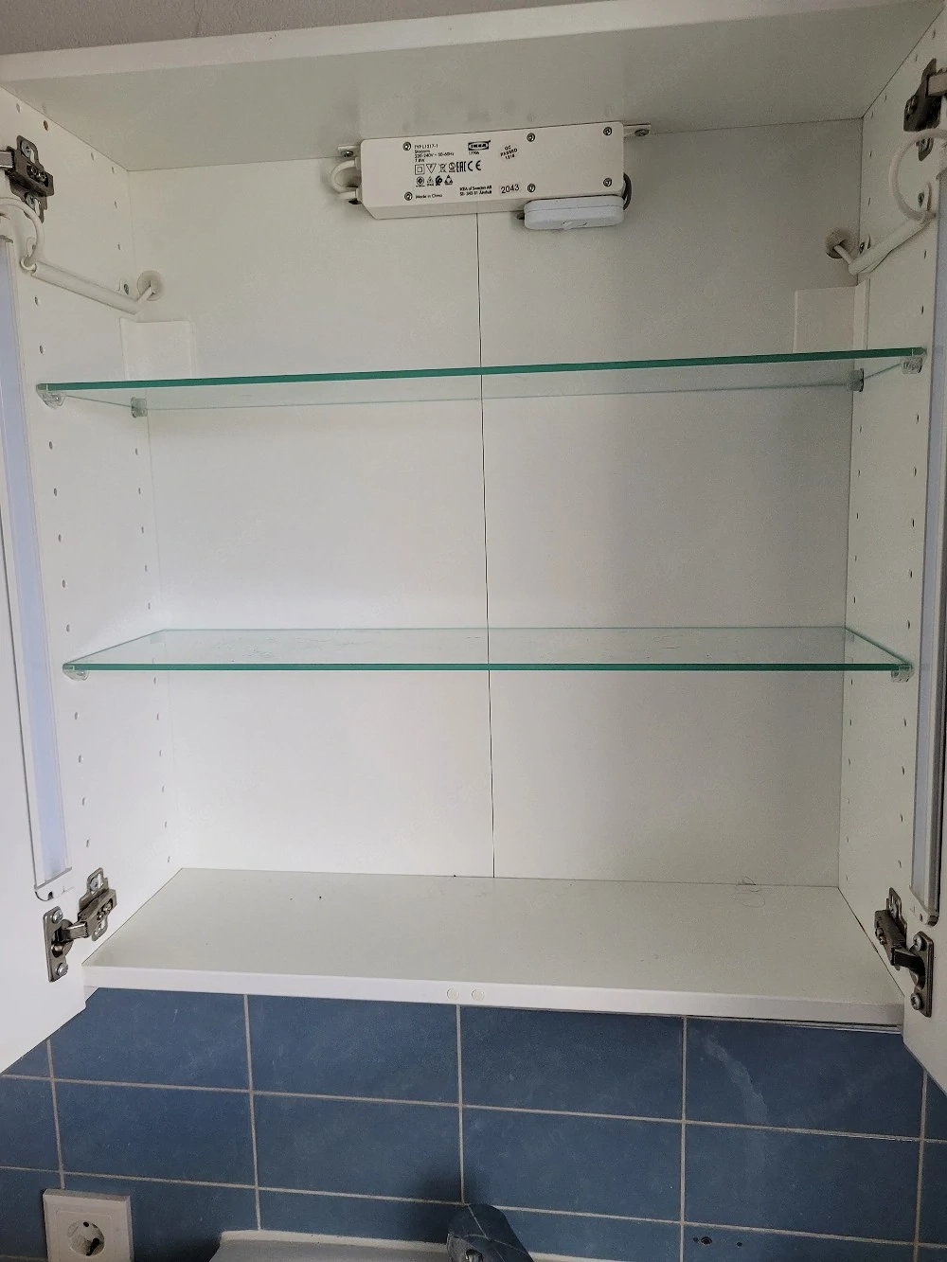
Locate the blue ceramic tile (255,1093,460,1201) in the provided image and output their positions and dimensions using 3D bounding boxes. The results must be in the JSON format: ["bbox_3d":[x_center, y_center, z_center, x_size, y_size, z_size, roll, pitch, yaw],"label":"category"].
[{"bbox_3d":[-0.110,0.487,0.897,0.199,0.099,0.009,0,9,8],"label":"blue ceramic tile"}]

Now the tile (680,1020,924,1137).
[{"bbox_3d":[0.287,0.388,0.828,0.199,0.099,0.009,0,9,8],"label":"tile"}]

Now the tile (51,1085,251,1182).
[{"bbox_3d":[-0.309,0.487,0.925,0.199,0.099,0.009,0,9,8],"label":"tile"}]

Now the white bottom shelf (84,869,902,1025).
[{"bbox_3d":[0.009,0.236,0.735,0.569,0.017,0.177,0,9,8],"label":"white bottom shelf"}]

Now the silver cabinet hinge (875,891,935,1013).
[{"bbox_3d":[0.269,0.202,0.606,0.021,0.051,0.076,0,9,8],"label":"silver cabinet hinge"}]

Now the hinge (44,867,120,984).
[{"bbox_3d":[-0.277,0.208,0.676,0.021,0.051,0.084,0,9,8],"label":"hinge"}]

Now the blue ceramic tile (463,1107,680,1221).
[{"bbox_3d":[0.089,0.487,0.870,0.199,0.099,0.009,0,9,8],"label":"blue ceramic tile"}]

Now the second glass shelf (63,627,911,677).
[{"bbox_3d":[0.004,0.013,0.708,0.566,0.005,0.159,0,9,8],"label":"second glass shelf"}]

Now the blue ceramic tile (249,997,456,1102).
[{"bbox_3d":[-0.112,0.388,0.882,0.199,0.099,0.009,0,9,8],"label":"blue ceramic tile"}]

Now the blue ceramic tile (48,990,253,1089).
[{"bbox_3d":[-0.311,0.388,0.910,0.199,0.099,0.009,0,9,8],"label":"blue ceramic tile"}]

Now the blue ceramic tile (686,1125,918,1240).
[{"bbox_3d":[0.289,0.487,0.843,0.199,0.099,0.009,0,9,8],"label":"blue ceramic tile"}]

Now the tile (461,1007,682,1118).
[{"bbox_3d":[0.087,0.388,0.855,0.199,0.099,0.009,0,9,8],"label":"tile"}]

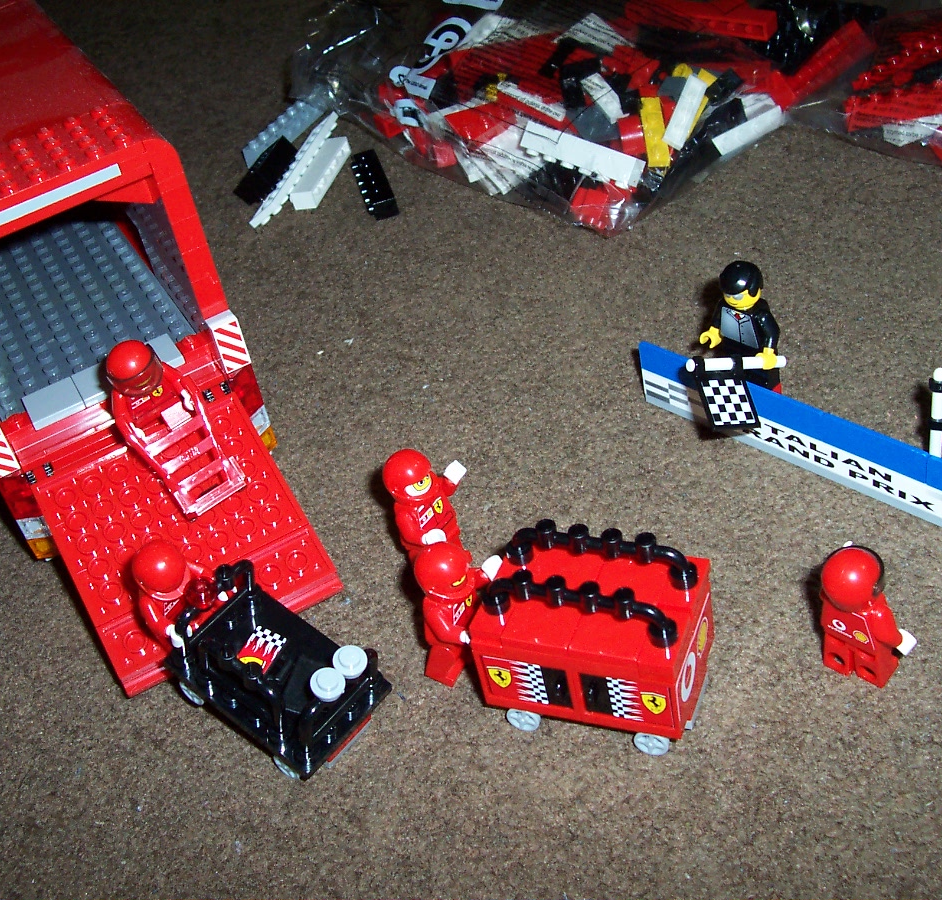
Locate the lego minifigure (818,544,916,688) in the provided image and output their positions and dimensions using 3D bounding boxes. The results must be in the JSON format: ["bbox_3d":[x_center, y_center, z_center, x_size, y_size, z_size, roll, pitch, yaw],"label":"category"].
[{"bbox_3d":[0.094,0.036,0.304,0.025,0.043,0.022,21,57,36],"label":"lego minifigure"}]

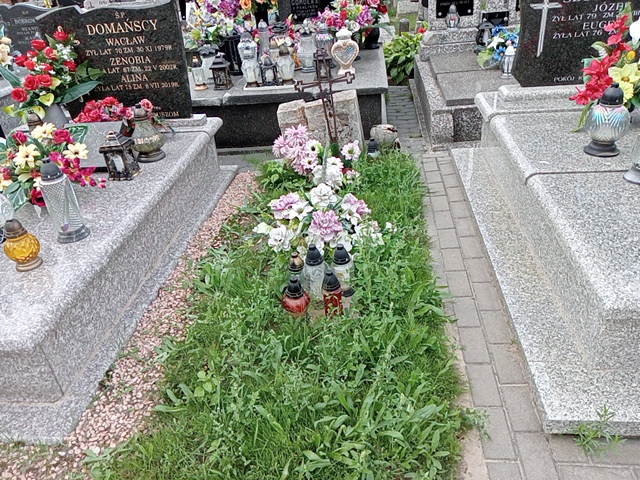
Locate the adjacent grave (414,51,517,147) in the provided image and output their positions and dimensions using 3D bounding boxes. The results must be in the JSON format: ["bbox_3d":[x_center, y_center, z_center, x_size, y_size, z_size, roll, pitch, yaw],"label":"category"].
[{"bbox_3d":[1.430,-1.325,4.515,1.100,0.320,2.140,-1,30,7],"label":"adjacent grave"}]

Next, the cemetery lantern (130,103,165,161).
[{"bbox_3d":[-0.990,-0.619,2.942,0.188,0.298,0.188,-1,30,7],"label":"cemetery lantern"}]

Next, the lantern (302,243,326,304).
[{"bbox_3d":[-0.018,0.146,2.092,0.094,0.299,0.094,-1,30,7],"label":"lantern"}]

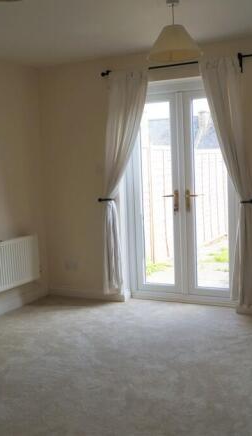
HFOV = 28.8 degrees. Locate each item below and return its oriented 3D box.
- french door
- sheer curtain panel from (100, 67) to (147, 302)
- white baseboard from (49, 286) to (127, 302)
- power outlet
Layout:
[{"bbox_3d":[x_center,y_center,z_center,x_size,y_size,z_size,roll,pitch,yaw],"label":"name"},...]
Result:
[{"bbox_3d":[0.523,-0.218,4.643,1.145,2.079,0.080,0,6,28],"label":"french door"},{"bbox_3d":[0.002,-0.301,4.628,0.540,2.100,0.120,0,6,28],"label":"sheer curtain panel"},{"bbox_3d":[-0.420,0.796,5.069,0.916,0.090,0.018,0,6,28],"label":"white baseboard"},{"bbox_3d":[-0.571,0.489,5.111,0.150,0.092,0.015,0,6,28],"label":"power outlet"}]

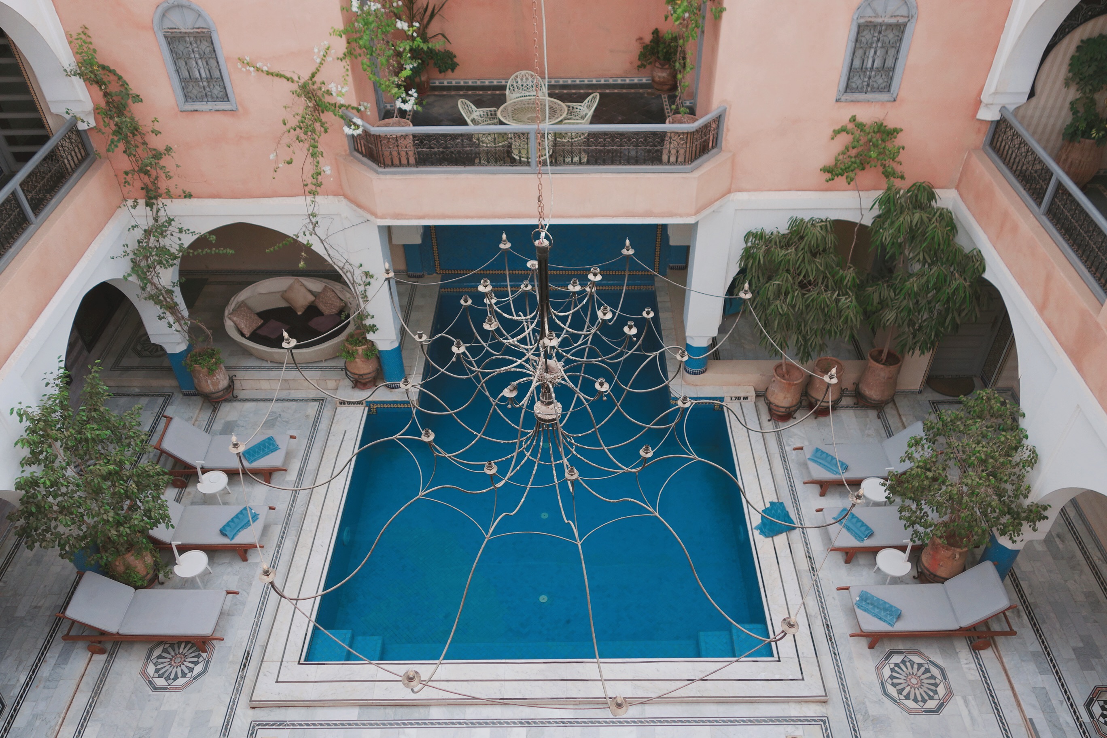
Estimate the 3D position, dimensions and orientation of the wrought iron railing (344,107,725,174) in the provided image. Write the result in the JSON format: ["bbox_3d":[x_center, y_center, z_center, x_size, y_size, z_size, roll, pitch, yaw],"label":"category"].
[{"bbox_3d":[-0.249,-2.877,10.903,4.820,0.610,0.570,-1,41,1],"label":"wrought iron railing"}]

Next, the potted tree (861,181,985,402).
[{"bbox_3d":[5.089,-0.812,12.363,1.580,3.960,1.450,-1,41,1],"label":"potted tree"}]

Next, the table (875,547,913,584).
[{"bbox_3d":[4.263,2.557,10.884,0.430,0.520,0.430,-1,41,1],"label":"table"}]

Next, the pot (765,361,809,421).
[{"bbox_3d":[3.605,0.380,13.377,0.610,0.900,0.610,-1,41,1],"label":"pot"}]

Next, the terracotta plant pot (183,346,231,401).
[{"bbox_3d":[-5.751,0.095,14.457,0.600,0.810,0.600,-1,42,1],"label":"terracotta plant pot"}]

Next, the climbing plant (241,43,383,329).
[{"bbox_3d":[-2.897,-2.005,11.561,1.600,4.600,0.800,-1,42,1],"label":"climbing plant"}]

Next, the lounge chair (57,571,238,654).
[{"bbox_3d":[-4.975,2.993,10.611,2.000,0.790,0.670,-1,42,1],"label":"lounge chair"}]

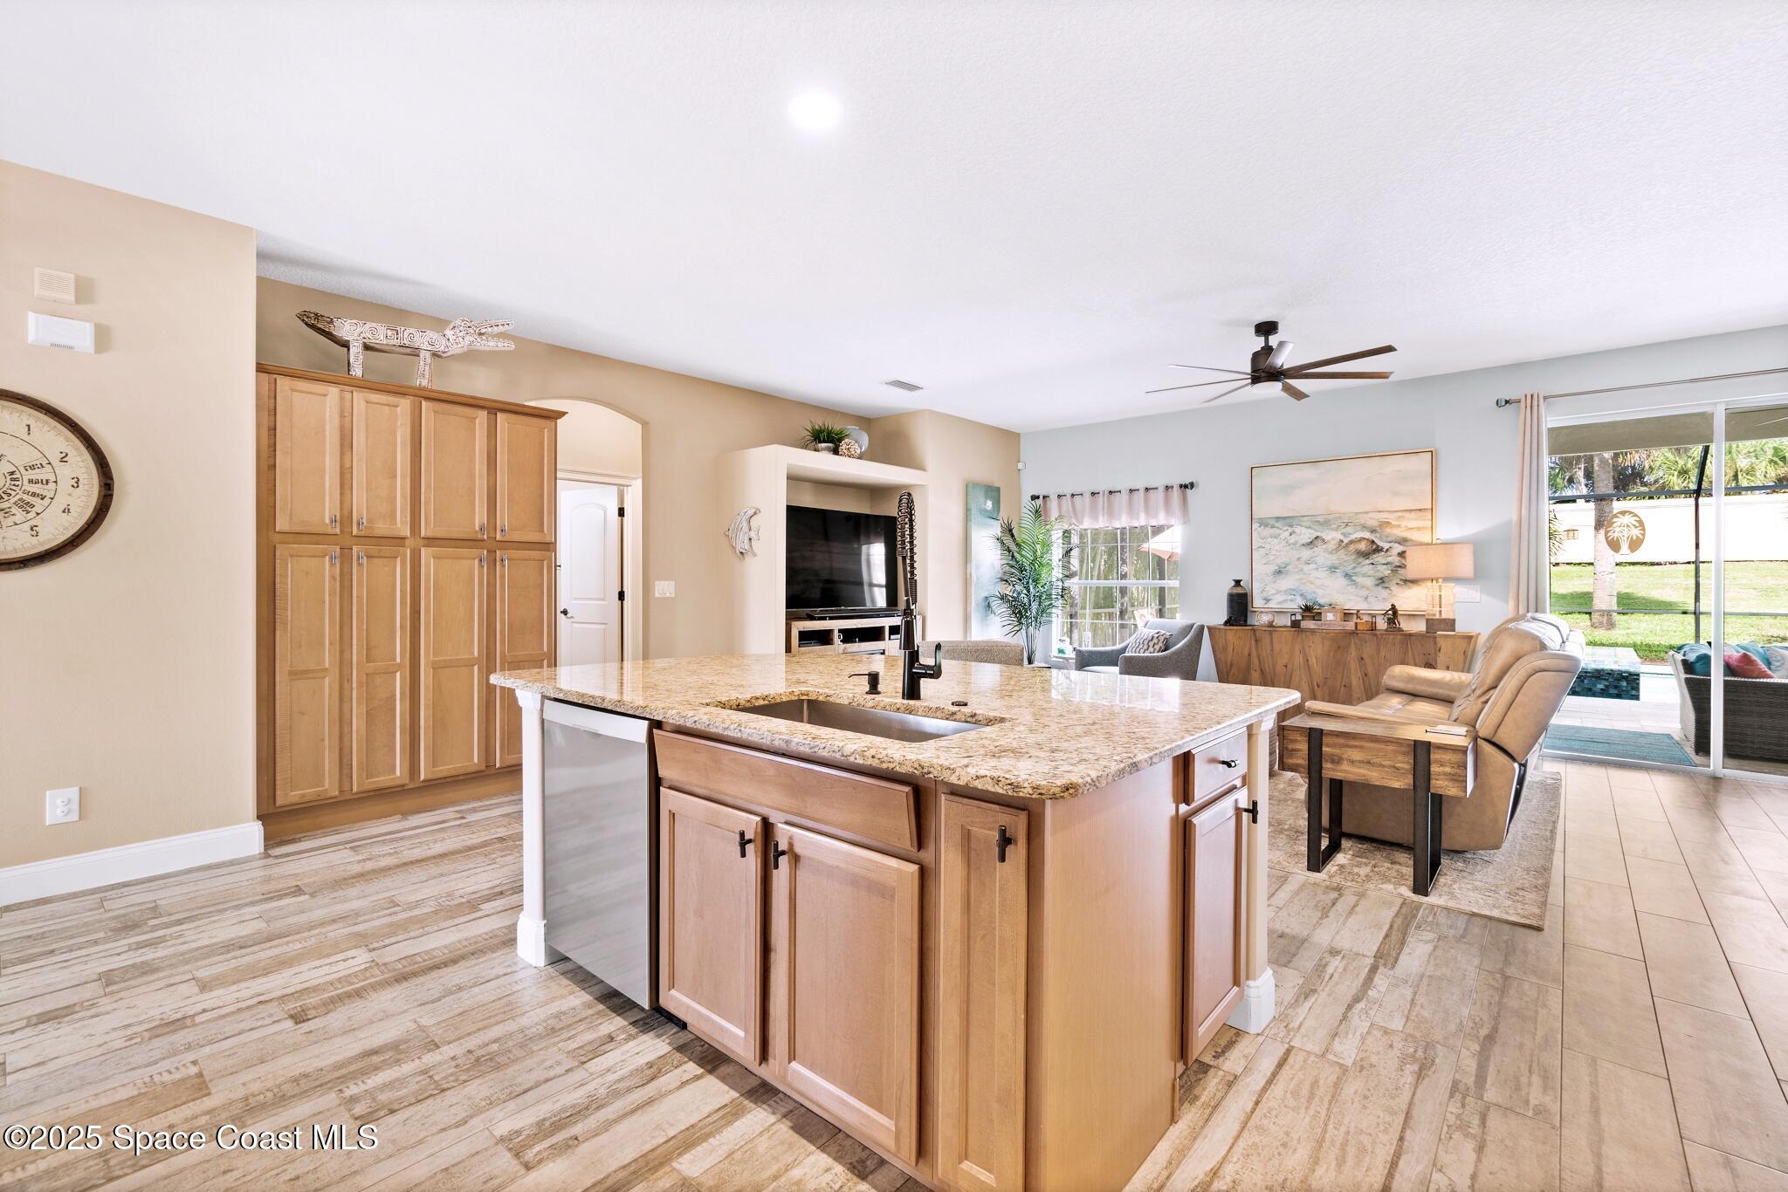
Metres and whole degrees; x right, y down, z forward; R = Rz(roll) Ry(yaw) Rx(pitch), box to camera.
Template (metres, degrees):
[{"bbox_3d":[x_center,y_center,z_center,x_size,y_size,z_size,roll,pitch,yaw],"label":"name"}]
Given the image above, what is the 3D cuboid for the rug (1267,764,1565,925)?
[{"bbox_3d":[2.494,1.165,4.665,2.460,0.014,3.080,1,2,43],"label":"rug"}]

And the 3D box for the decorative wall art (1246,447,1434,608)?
[{"bbox_3d":[3.506,-0.474,5.900,1.280,1.220,0.050,2,2,42],"label":"decorative wall art"}]

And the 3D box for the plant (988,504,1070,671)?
[{"bbox_3d":[1.349,0.065,7.273,0.770,2.010,0.770,0,1,0],"label":"plant"}]

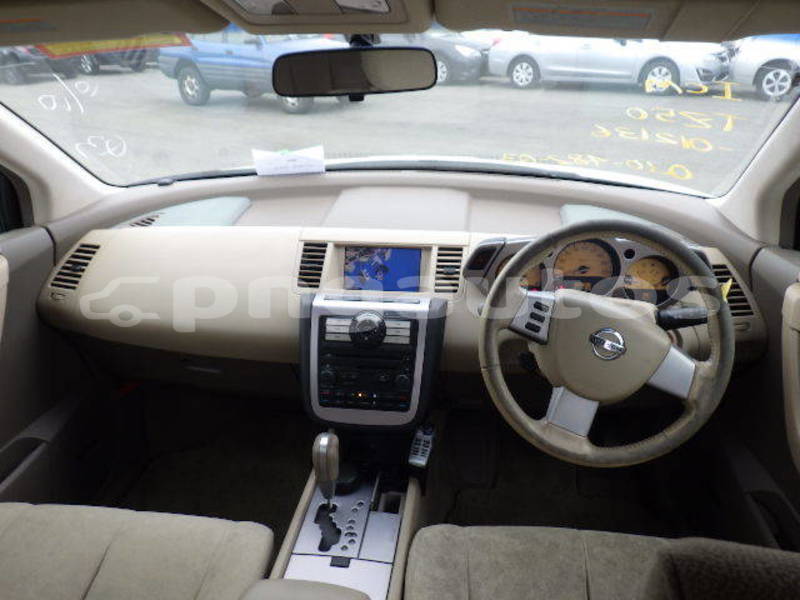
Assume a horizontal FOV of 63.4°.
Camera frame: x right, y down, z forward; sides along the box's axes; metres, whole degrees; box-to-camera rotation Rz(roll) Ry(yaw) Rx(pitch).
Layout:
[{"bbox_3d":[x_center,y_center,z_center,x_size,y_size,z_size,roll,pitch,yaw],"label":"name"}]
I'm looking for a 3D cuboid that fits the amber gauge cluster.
[{"bbox_3d":[0.342,-0.050,1.185,0.330,0.125,0.090,2,1,7],"label":"amber gauge cluster"}]

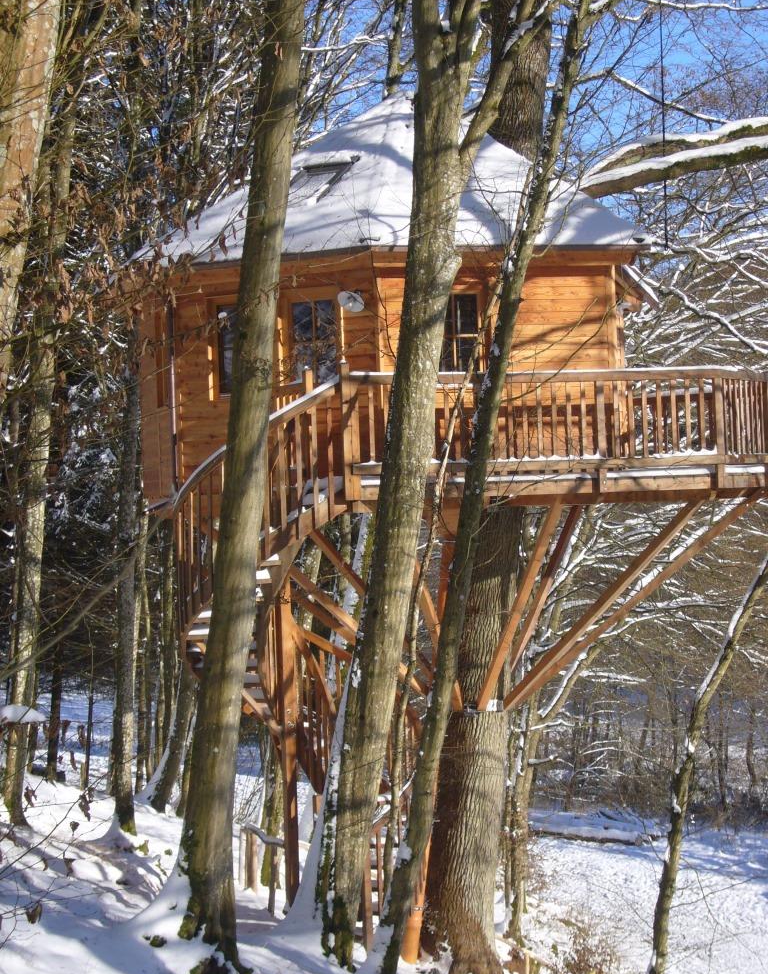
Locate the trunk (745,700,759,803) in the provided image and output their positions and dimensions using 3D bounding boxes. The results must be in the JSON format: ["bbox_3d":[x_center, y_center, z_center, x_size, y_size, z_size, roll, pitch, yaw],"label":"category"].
[{"bbox_3d":[7.488,5.389,44.000,0.250,2.200,0.250,-2,-1,0],"label":"trunk"}]

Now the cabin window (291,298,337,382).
[{"bbox_3d":[-0.735,-1.521,22.500,0.600,0.910,0.100,-3,-1,38],"label":"cabin window"}]

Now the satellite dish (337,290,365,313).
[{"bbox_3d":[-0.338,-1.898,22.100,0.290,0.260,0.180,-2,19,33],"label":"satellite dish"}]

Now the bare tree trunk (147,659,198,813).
[{"bbox_3d":[-2.497,2.946,25.500,0.340,1.900,0.320,9,0,0],"label":"bare tree trunk"}]

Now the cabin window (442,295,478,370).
[{"bbox_3d":[0.728,-1.533,22.300,0.580,0.930,0.100,-2,-1,-19],"label":"cabin window"}]

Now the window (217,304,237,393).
[{"bbox_3d":[-1.556,-1.460,23.100,0.600,0.950,0.100,-3,-1,38],"label":"window"}]

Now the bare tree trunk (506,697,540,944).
[{"bbox_3d":[1.583,3.784,24.500,0.330,2.800,0.330,-2,-1,0],"label":"bare tree trunk"}]

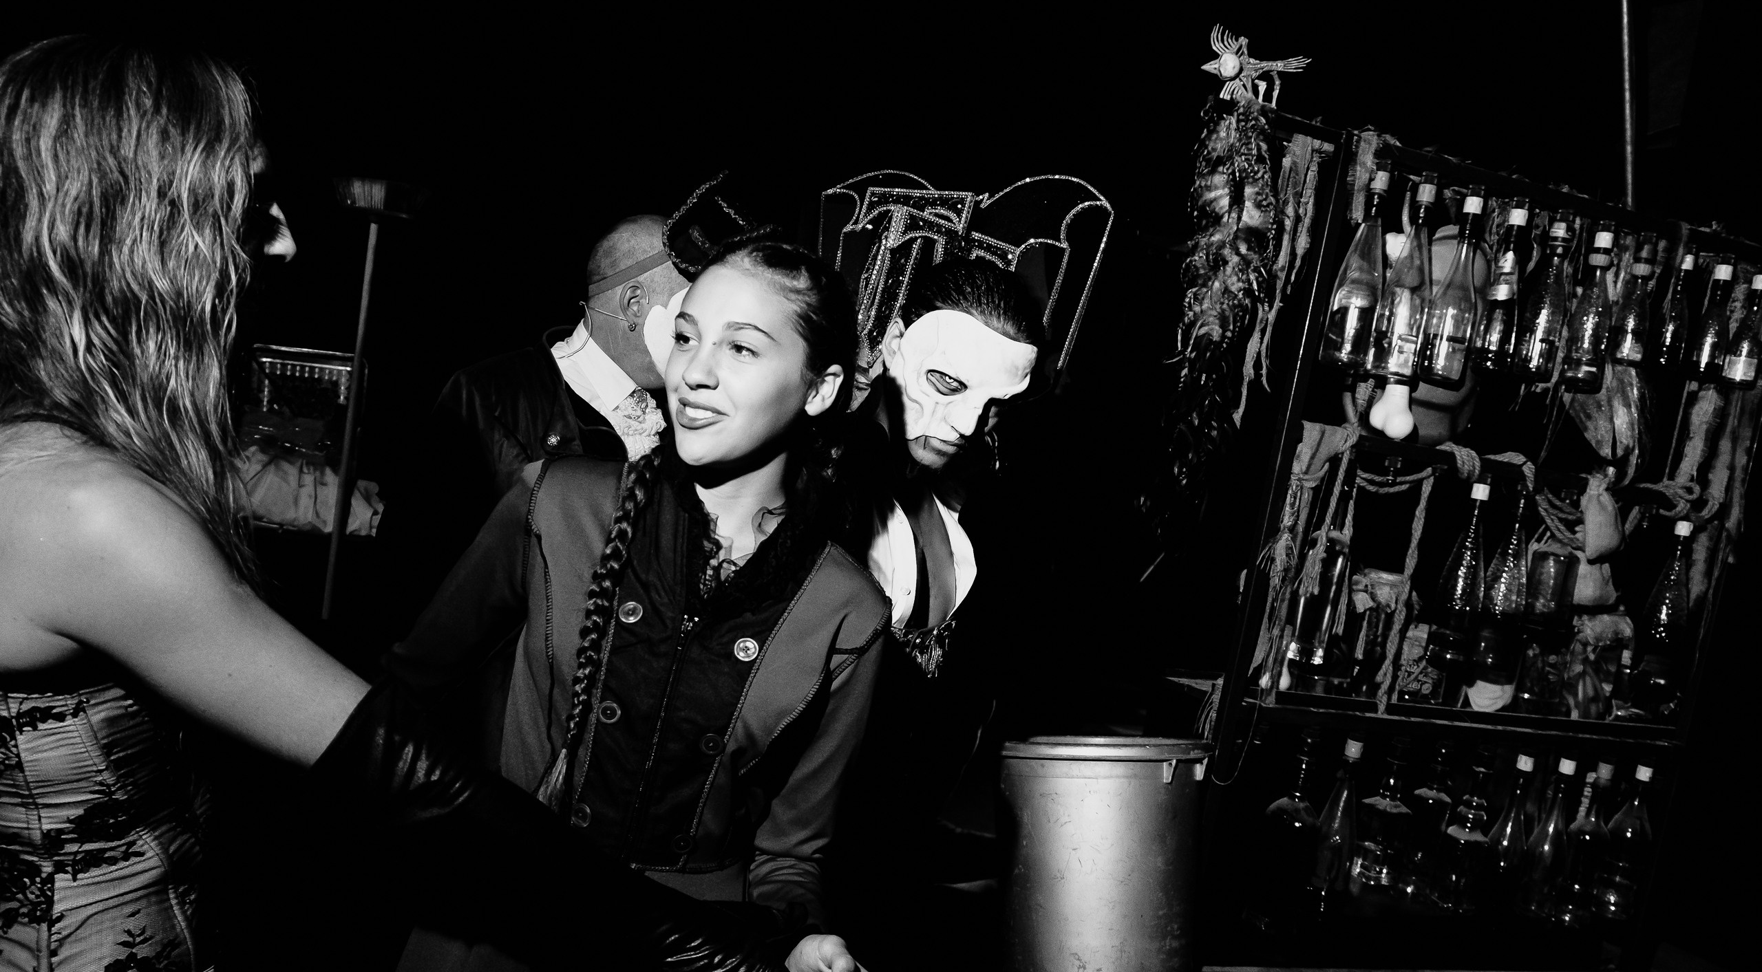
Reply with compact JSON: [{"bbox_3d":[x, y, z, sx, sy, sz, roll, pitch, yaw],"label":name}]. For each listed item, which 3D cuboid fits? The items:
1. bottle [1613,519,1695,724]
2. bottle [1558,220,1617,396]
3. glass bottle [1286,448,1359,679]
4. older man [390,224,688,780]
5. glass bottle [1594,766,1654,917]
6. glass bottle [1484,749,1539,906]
[{"bbox_3d":[1.391,0.224,2.348,0.078,0.325,0.078,8,6,-19],"label":"bottle"},{"bbox_3d":[1.187,-0.295,2.194,0.062,0.287,0.062,4,7,-19],"label":"bottle"},{"bbox_3d":[0.709,0.120,2.091,0.061,0.356,0.061,8,5,-20],"label":"glass bottle"},{"bbox_3d":[-0.503,0.453,2.000,0.380,1.720,0.500,14,7,37],"label":"older man"},{"bbox_3d":[1.354,0.639,2.385,0.065,0.303,0.065,7,6,-20],"label":"glass bottle"},{"bbox_3d":[1.103,0.597,2.294,0.064,0.288,0.064,5,6,-19],"label":"glass bottle"}]

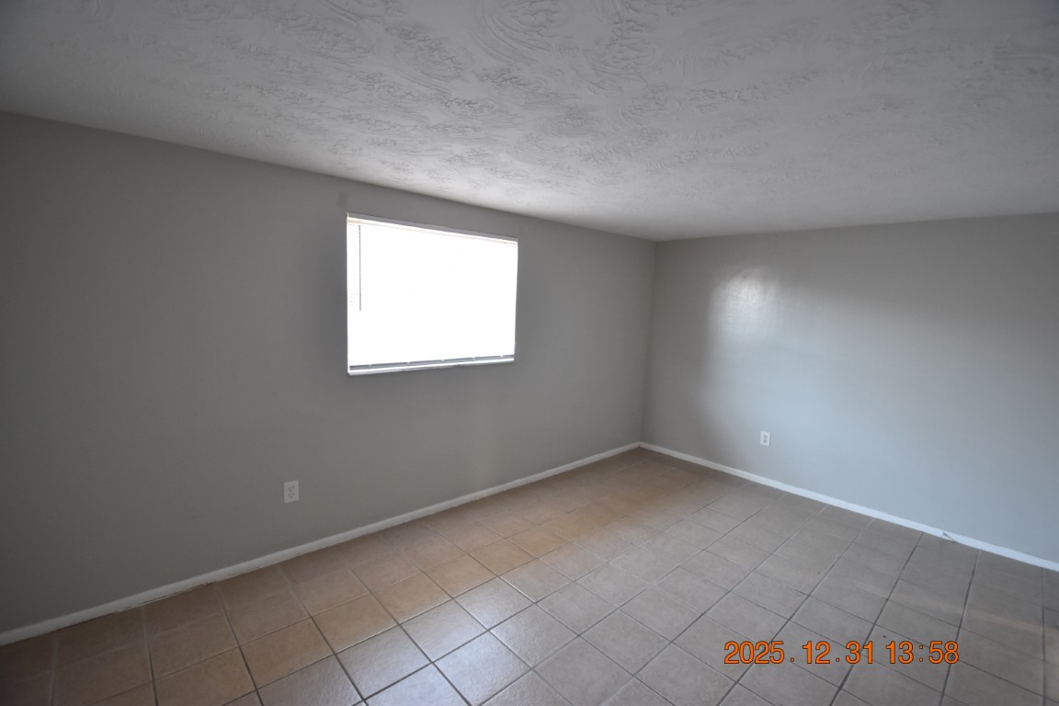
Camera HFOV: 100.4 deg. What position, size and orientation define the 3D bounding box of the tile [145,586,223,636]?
[{"bbox_3d":[-1.720,1.278,2.203,0.303,0.010,0.303,-2,7,-42],"label":"tile"}]

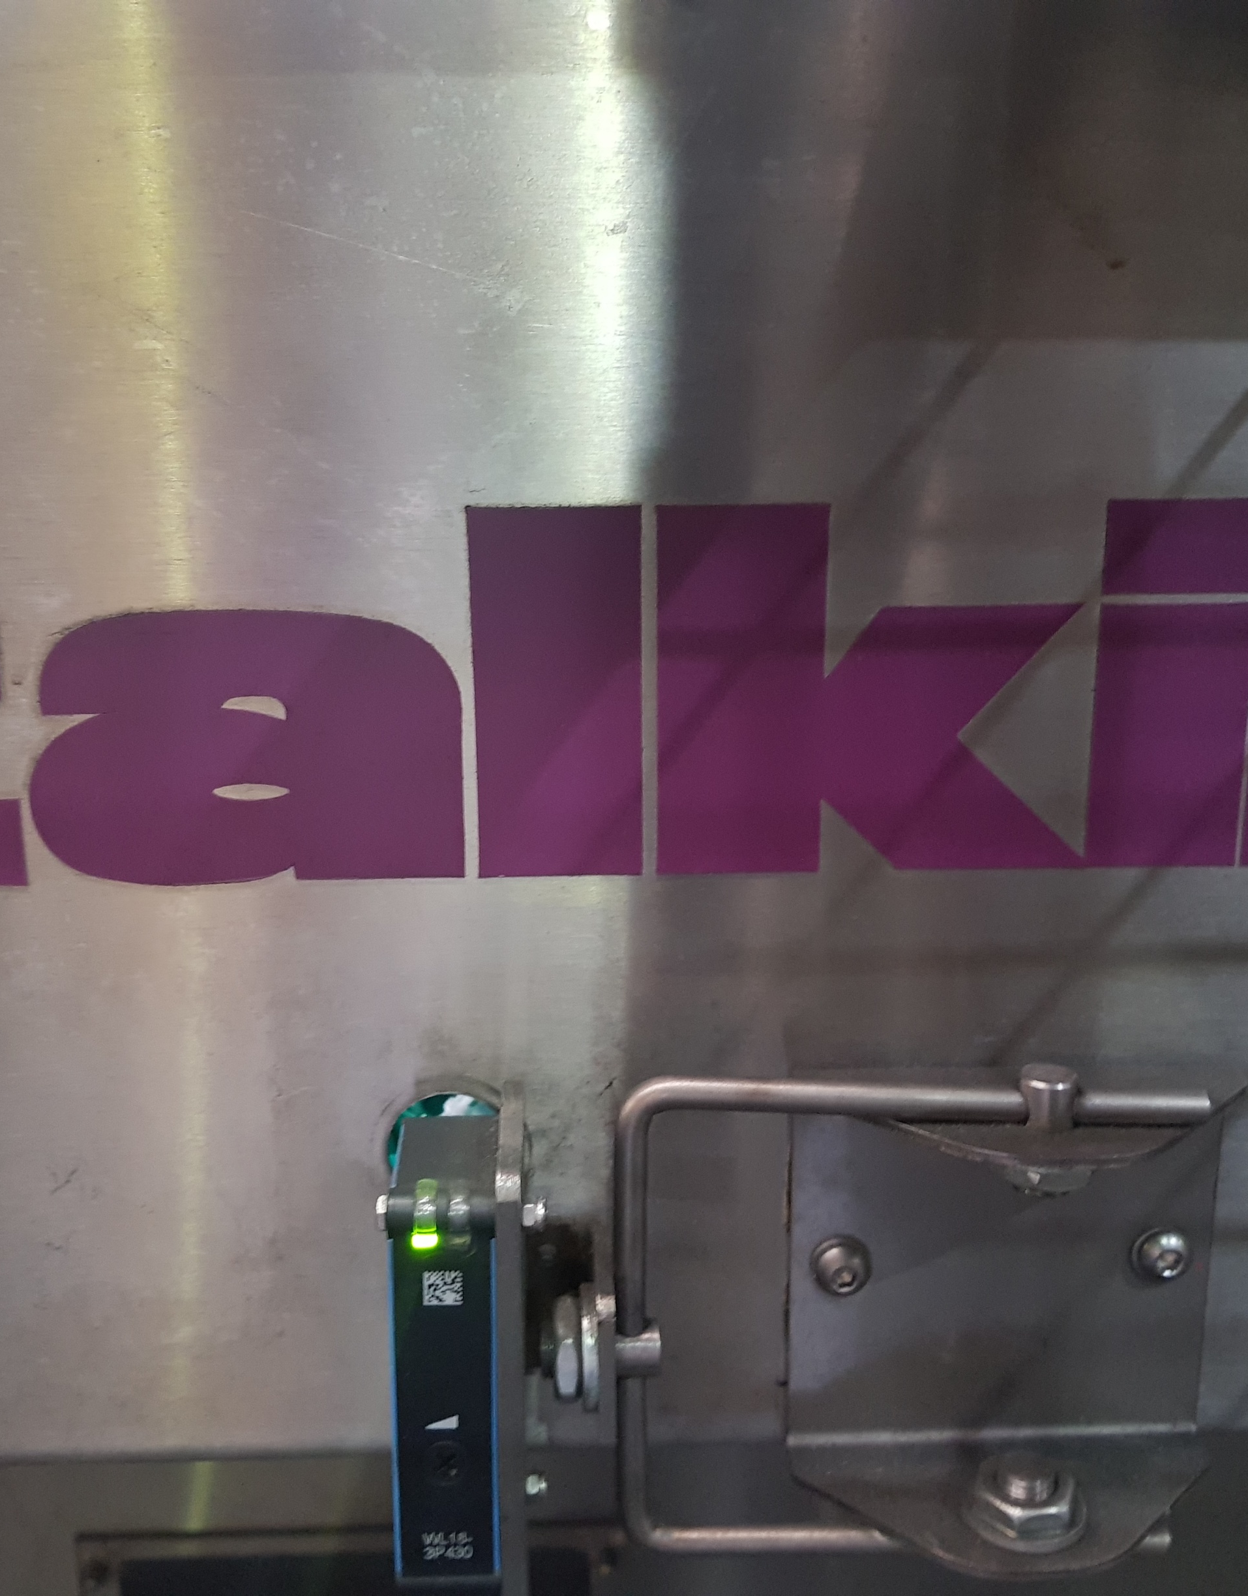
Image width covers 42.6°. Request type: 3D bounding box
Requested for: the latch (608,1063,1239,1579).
[{"bbox_3d":[0.052,0.085,0.266,0.107,0.090,0.037,-1,13,-1],"label":"latch"}]

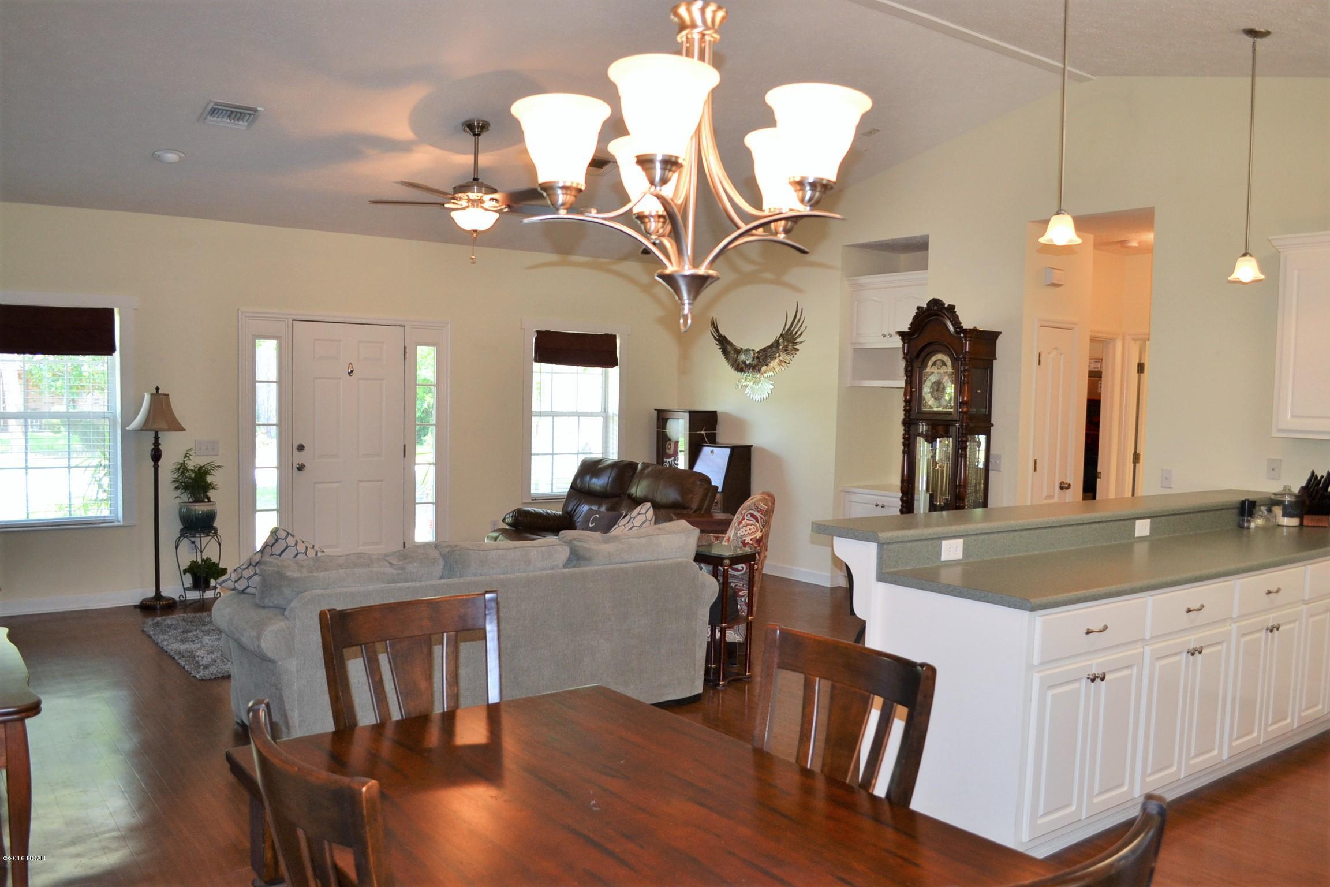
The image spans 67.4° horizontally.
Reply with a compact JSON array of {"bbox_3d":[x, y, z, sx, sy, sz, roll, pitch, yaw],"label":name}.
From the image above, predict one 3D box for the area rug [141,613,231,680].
[{"bbox_3d":[-2.117,1.193,6.614,2.150,0.030,1.550,-1,4,-36],"label":"area rug"}]

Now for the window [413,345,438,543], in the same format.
[{"bbox_3d":[-2.012,0.015,8.333,0.210,1.650,0.060,-1,4,-36],"label":"window"}]

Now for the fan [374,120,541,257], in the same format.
[{"bbox_3d":[-1.118,-1.500,5.902,1.300,0.852,1.300,-1,4,-34],"label":"fan"}]

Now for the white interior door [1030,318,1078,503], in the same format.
[{"bbox_3d":[2.717,0.247,7.031,0.460,2.080,0.050,-1,4,-36],"label":"white interior door"}]

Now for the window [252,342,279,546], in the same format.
[{"bbox_3d":[-2.934,0.009,7.341,0.184,1.589,0.070,-1,4,-34],"label":"window"}]

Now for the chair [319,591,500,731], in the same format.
[{"bbox_3d":[-0.533,0.938,2.547,0.490,1.010,0.560,-1,4,-38],"label":"chair"}]

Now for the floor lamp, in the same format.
[{"bbox_3d":[-3.465,0.374,6.804,0.380,1.550,0.380,-1,4,-34],"label":"floor lamp"}]

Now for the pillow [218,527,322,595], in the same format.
[{"bbox_3d":[-1.786,0.569,4.510,0.410,0.410,0.150,28,23,-49],"label":"pillow"}]

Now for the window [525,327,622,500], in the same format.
[{"bbox_3d":[-0.836,-0.254,9.162,0.970,1.550,0.100,-1,4,-36],"label":"window"}]

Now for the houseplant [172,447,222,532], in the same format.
[{"bbox_3d":[-3.340,0.326,7.101,0.360,0.570,0.340,-1,4,-36],"label":"houseplant"}]

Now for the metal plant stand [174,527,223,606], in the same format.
[{"bbox_3d":[-3.350,0.880,7.147,0.330,0.540,0.310,-1,4,-36],"label":"metal plant stand"}]

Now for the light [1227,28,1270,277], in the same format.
[{"bbox_3d":[2.730,-1.344,4.650,0.165,1.221,0.165,-1,4,-34],"label":"light"}]

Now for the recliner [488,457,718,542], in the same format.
[{"bbox_3d":[-0.466,0.685,7.625,1.050,1.000,1.650,-1,4,-40],"label":"recliner"}]

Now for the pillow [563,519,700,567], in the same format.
[{"bbox_3d":[-0.205,0.628,5.235,0.730,0.470,0.220,-1,16,-34],"label":"pillow"}]

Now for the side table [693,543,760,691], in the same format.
[{"bbox_3d":[0.315,0.951,5.549,0.310,0.725,0.310,4,4,41],"label":"side table"}]

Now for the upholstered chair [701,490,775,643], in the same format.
[{"bbox_3d":[0.278,0.779,6.200,0.760,1.000,0.660,2,3,6],"label":"upholstered chair"}]

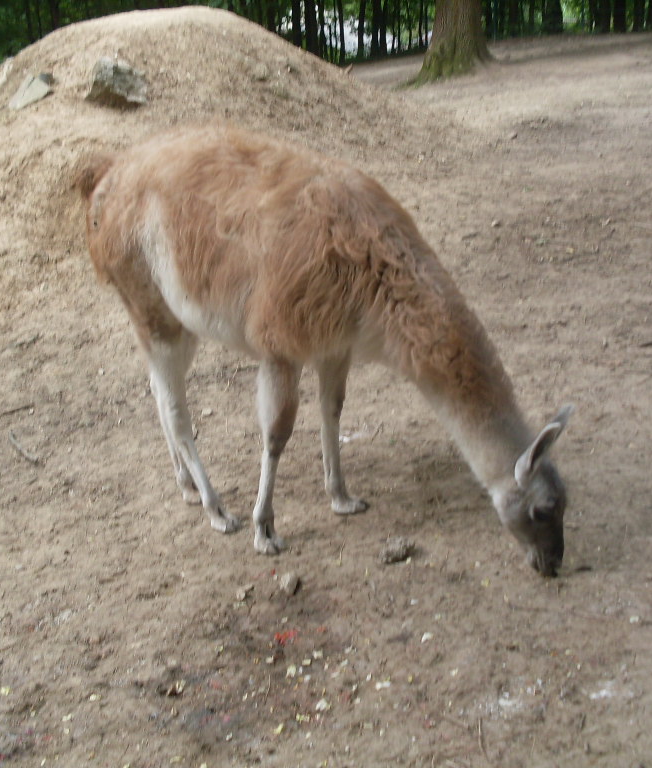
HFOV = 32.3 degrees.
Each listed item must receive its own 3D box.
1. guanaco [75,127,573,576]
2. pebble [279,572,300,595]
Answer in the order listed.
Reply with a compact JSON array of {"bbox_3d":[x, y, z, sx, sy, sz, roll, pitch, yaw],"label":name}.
[{"bbox_3d":[-0.064,-0.111,3.279,1.490,1.170,0.440,7,22,24],"label":"guanaco"},{"bbox_3d":[-0.100,0.552,3.119,0.055,0.042,0.052,-2,20,0],"label":"pebble"}]

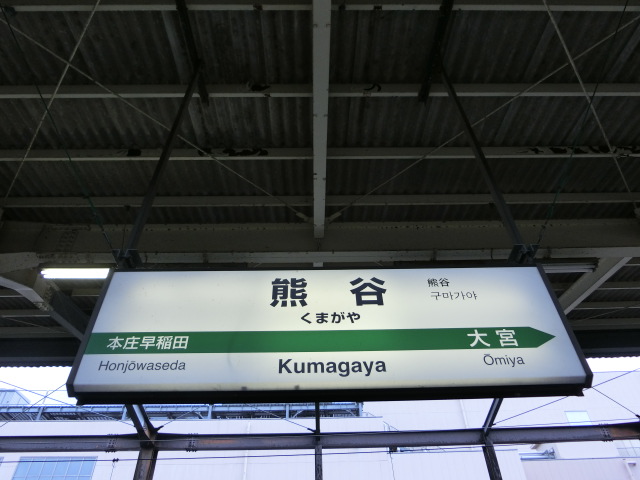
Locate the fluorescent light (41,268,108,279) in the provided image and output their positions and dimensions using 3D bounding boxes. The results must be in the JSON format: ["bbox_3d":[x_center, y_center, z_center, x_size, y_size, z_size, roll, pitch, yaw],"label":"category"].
[{"bbox_3d":[-2.100,0.363,5.500,2.450,0.110,0.170,-1,-44,-1],"label":"fluorescent light"}]

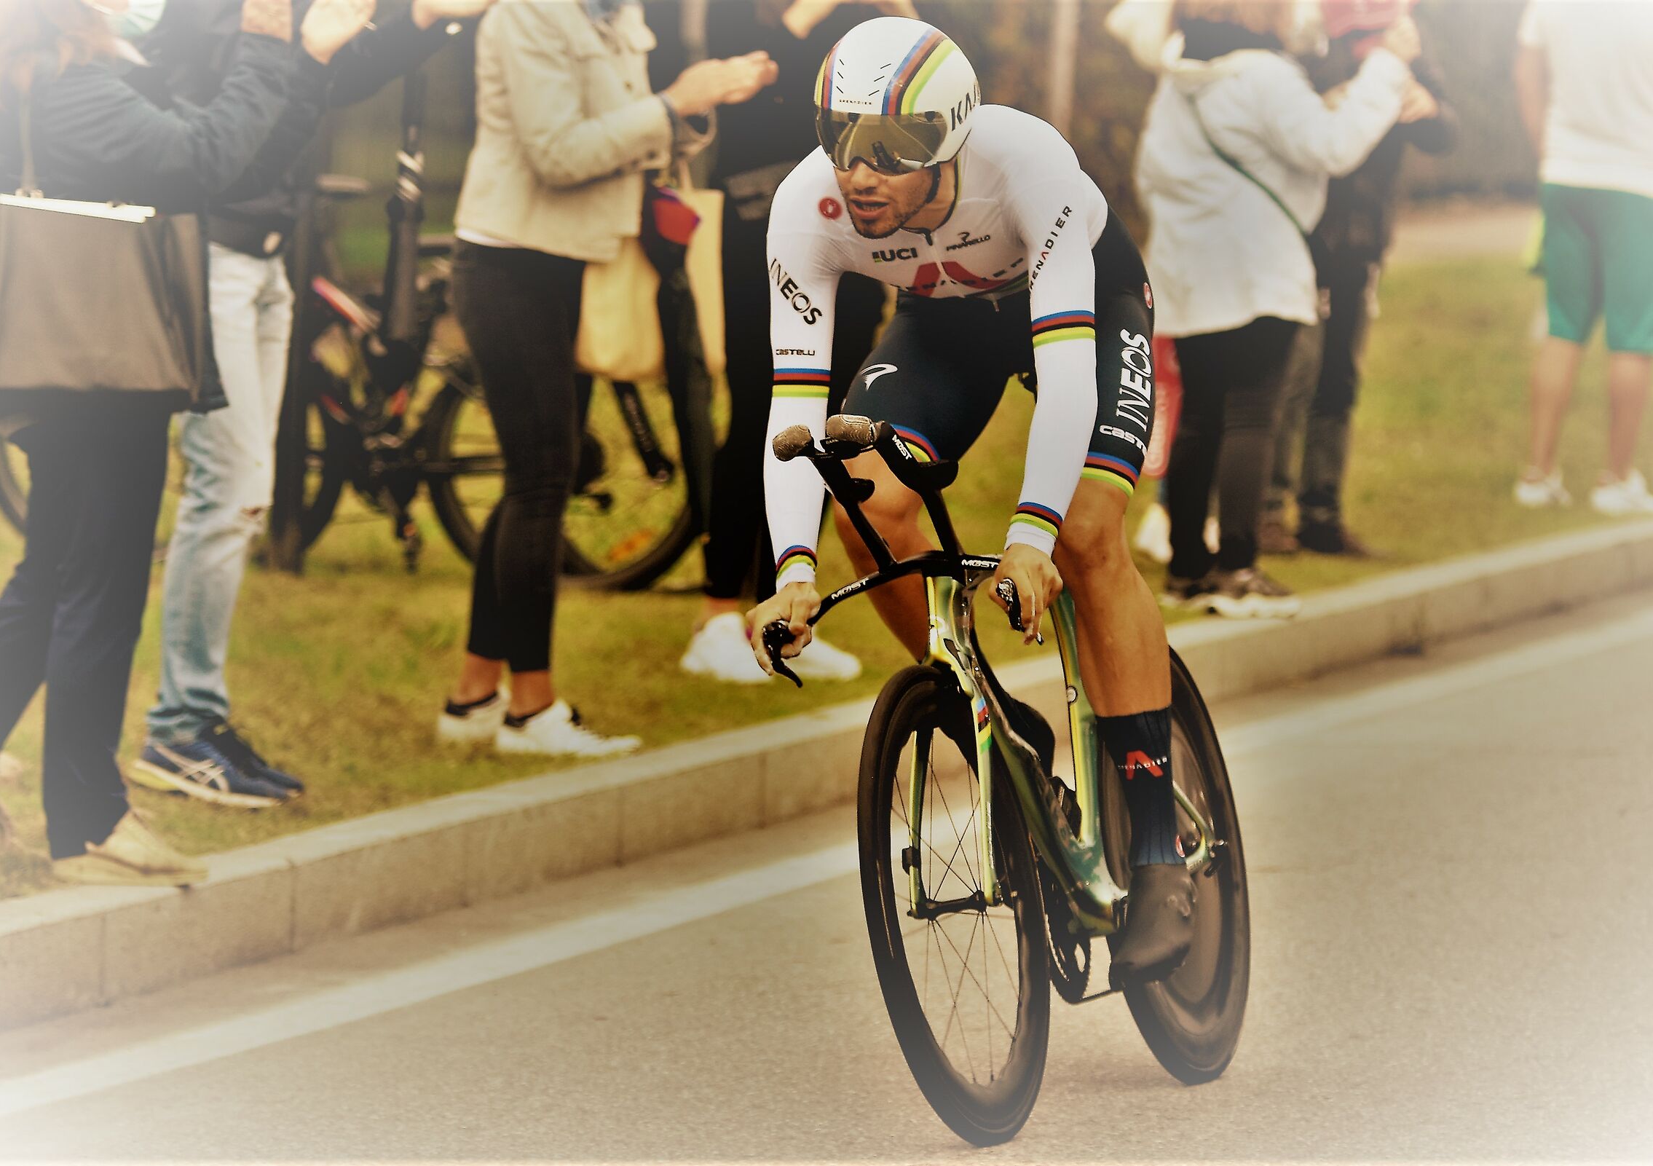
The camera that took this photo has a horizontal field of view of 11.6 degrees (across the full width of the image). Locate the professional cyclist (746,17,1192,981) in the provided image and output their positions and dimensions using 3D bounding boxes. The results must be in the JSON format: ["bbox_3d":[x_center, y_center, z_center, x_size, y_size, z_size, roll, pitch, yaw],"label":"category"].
[{"bbox_3d":[0.250,-0.114,11.760,0.510,1.380,1.000,-4,0,20],"label":"professional cyclist"}]

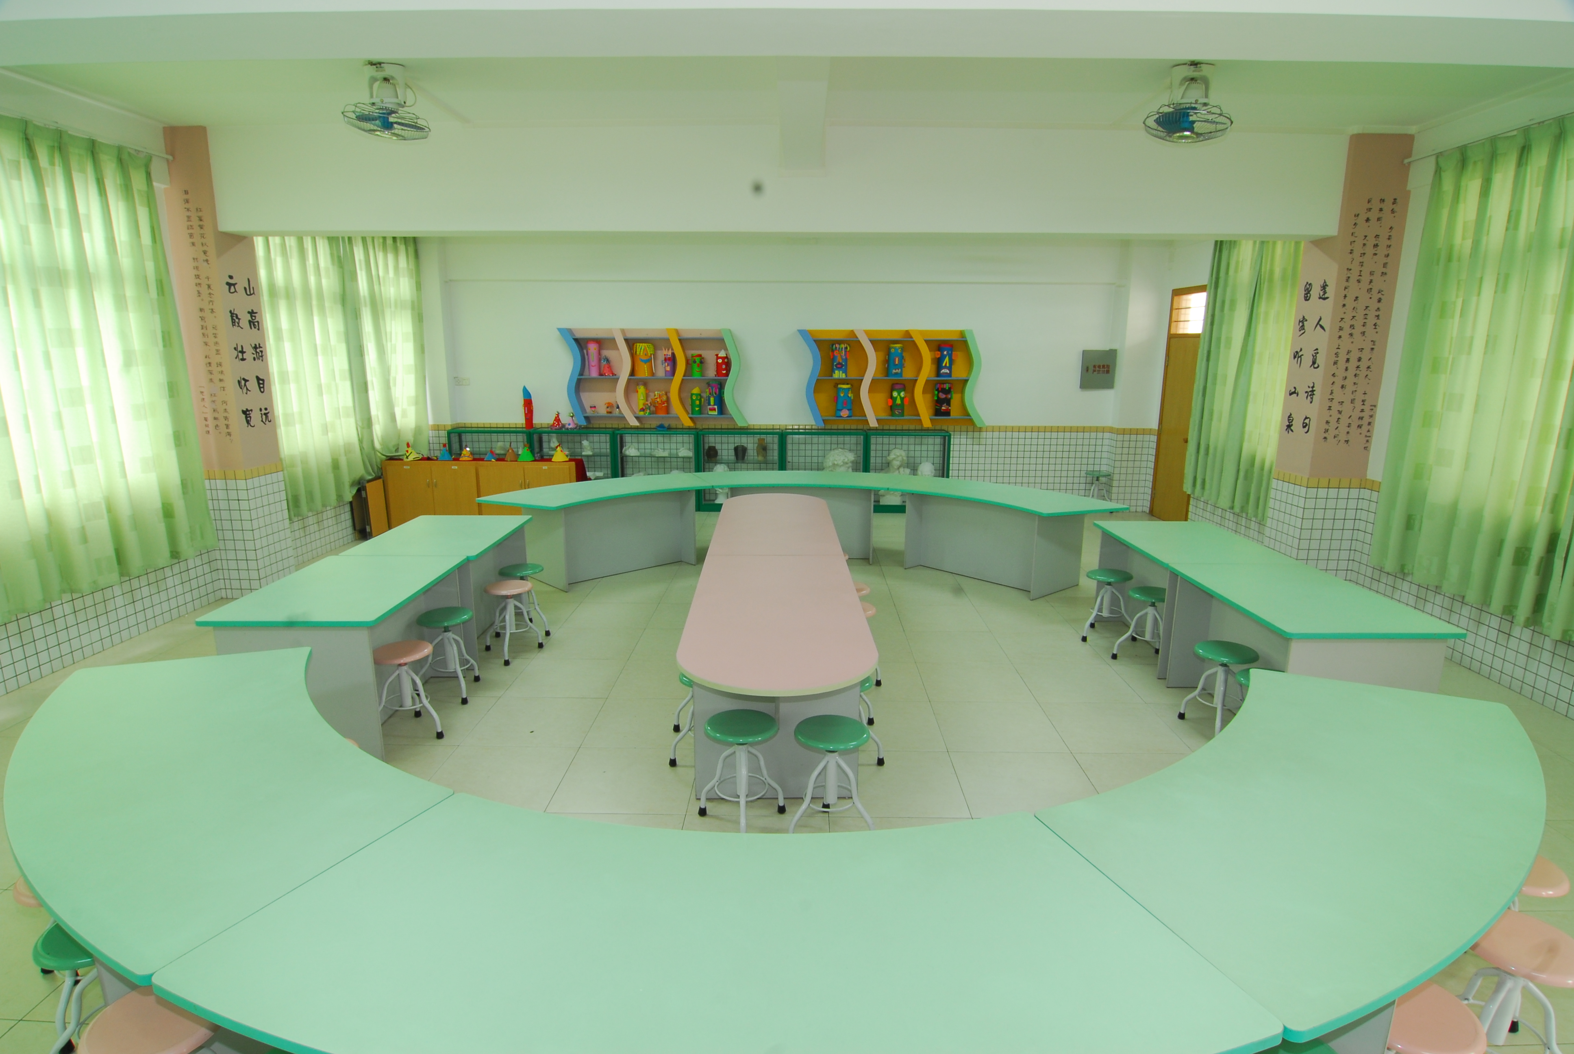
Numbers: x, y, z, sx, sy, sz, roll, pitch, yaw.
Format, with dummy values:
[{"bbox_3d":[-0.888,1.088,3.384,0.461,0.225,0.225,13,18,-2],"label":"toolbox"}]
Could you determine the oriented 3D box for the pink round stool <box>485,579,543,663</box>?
[{"bbox_3d":[-1.810,0.609,5.164,0.360,0.471,0.360,0,12,0],"label":"pink round stool"}]

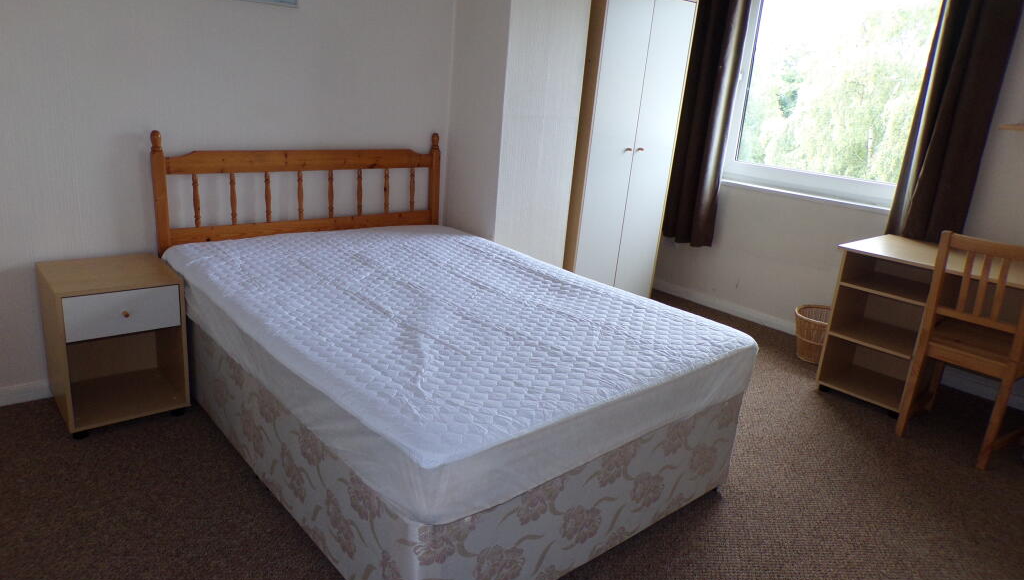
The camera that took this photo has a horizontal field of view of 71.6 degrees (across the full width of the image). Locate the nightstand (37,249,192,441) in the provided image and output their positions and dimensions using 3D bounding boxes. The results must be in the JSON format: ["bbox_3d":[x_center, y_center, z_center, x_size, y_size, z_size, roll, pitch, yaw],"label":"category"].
[{"bbox_3d":[-1.509,0.200,2.698,0.402,0.540,0.440,-10,22,-40],"label":"nightstand"}]

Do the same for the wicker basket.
[{"bbox_3d":[1.719,0.258,3.943,0.320,0.260,0.320,-10,22,-40],"label":"wicker basket"}]

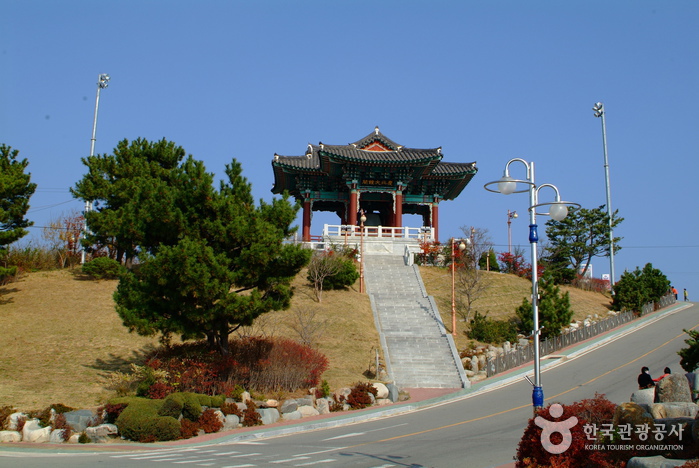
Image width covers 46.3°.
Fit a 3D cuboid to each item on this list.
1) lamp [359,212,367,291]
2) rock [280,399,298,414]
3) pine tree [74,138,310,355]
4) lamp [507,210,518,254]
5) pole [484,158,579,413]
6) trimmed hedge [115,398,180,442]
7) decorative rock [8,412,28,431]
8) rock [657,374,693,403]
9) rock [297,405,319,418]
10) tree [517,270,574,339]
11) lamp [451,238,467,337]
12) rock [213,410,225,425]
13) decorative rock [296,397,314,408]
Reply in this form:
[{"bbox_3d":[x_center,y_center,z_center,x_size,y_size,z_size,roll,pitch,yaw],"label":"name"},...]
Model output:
[{"bbox_3d":[0.877,1.042,53.124,0.420,5.495,0.850,2,-12,-8],"label":"lamp"},{"bbox_3d":[-2.227,6.401,30.300,0.648,0.594,0.560,1,-13,0],"label":"rock"},{"bbox_3d":[-6.387,0.750,35.000,9.000,8.800,7.600,1,-13,0],"label":"pine tree"},{"bbox_3d":[12.000,0.698,60.000,0.800,4.700,0.450,1,-13,0],"label":"lamp"},{"bbox_3d":[3.930,1.645,17.054,2.100,6.750,1.150,1,-13,0],"label":"pole"},{"bbox_3d":[-7.707,7.043,31.000,2.393,1.672,2.000,4,-13,-13],"label":"trimmed hedge"},{"bbox_3d":[-11.554,6.545,28.500,0.677,0.628,0.600,1,-13,0],"label":"decorative rock"},{"bbox_3d":[8.558,4.097,21.494,0.910,0.796,0.700,0,-12,0],"label":"rock"},{"bbox_3d":[-1.790,7.565,34.800,0.900,0.597,0.650,0,-12,0],"label":"rock"},{"bbox_3d":[11.702,4.261,49.000,3.101,3.760,3.300,-2,-13,13],"label":"tree"},{"bbox_3d":[6.032,2.926,45.388,0.850,5.525,0.420,0,-12,0],"label":"lamp"},{"bbox_3d":[-5.182,7.259,32.300,0.456,0.554,0.500,0,-12,0],"label":"rock"},{"bbox_3d":[-1.649,6.315,30.600,0.654,0.450,0.520,1,-13,0],"label":"decorative rock"}]

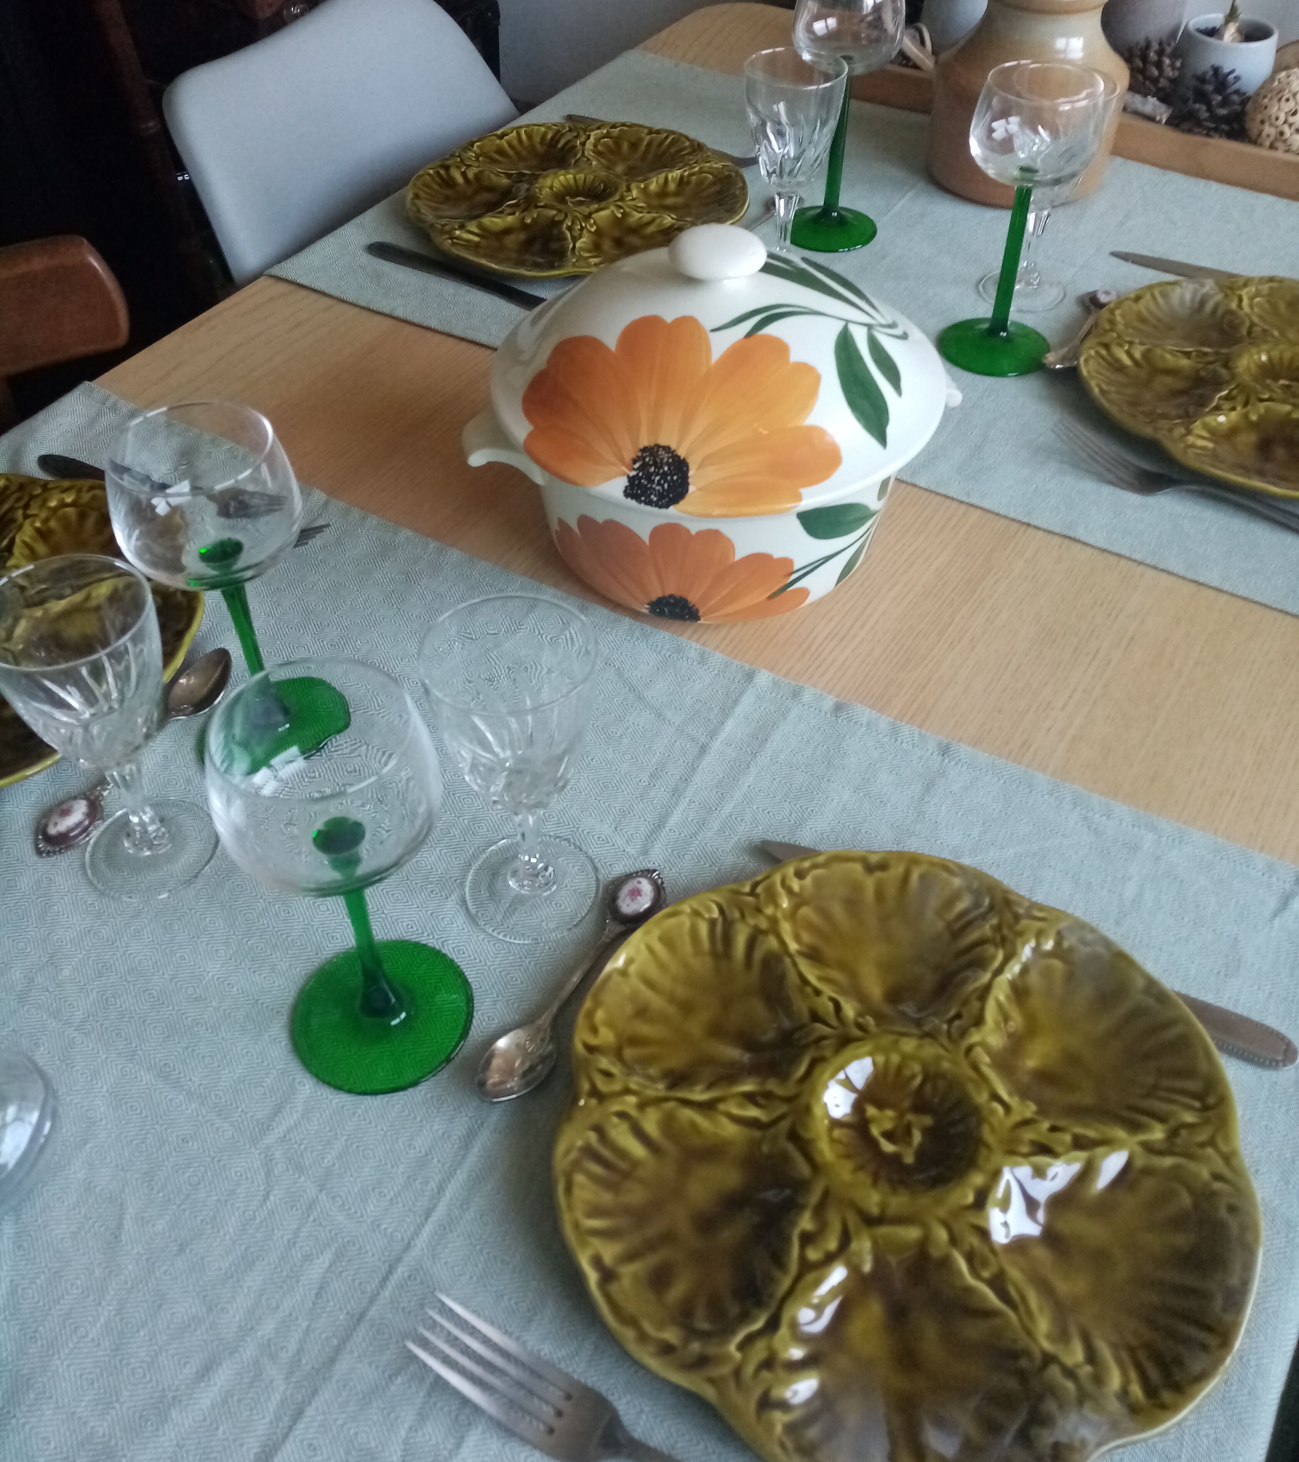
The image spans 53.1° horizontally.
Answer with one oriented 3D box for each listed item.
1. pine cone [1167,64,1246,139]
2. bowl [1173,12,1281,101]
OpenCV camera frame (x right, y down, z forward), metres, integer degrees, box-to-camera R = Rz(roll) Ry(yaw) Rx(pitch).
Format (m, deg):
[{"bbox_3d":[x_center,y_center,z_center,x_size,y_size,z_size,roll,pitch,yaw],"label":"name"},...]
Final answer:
[{"bbox_3d":[0.452,-0.502,1.048,0.062,0.059,0.062,1,47,-1],"label":"pine cone"},{"bbox_3d":[0.485,-0.561,1.106,0.080,0.064,0.080,0,47,0],"label":"bowl"}]

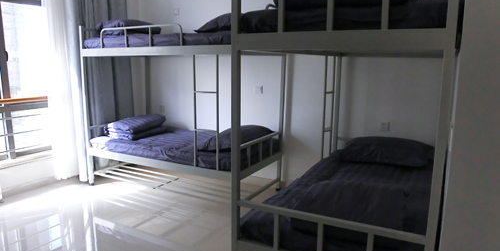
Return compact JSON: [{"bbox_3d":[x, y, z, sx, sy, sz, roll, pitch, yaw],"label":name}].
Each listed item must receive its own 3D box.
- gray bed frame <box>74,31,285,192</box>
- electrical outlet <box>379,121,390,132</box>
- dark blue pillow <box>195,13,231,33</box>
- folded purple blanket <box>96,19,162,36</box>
[{"bbox_3d":[-0.731,-0.166,3.947,1.980,1.784,0.988,6,11,28],"label":"gray bed frame"},{"bbox_3d":[1.294,0.014,3.460,0.086,0.086,0.012,6,11,28],"label":"electrical outlet"},{"bbox_3d":[-0.134,-0.948,3.443,0.440,0.180,0.700,6,11,28],"label":"dark blue pillow"},{"bbox_3d":[-1.343,-1.078,4.142,0.400,0.165,0.630,5,10,23],"label":"folded purple blanket"}]

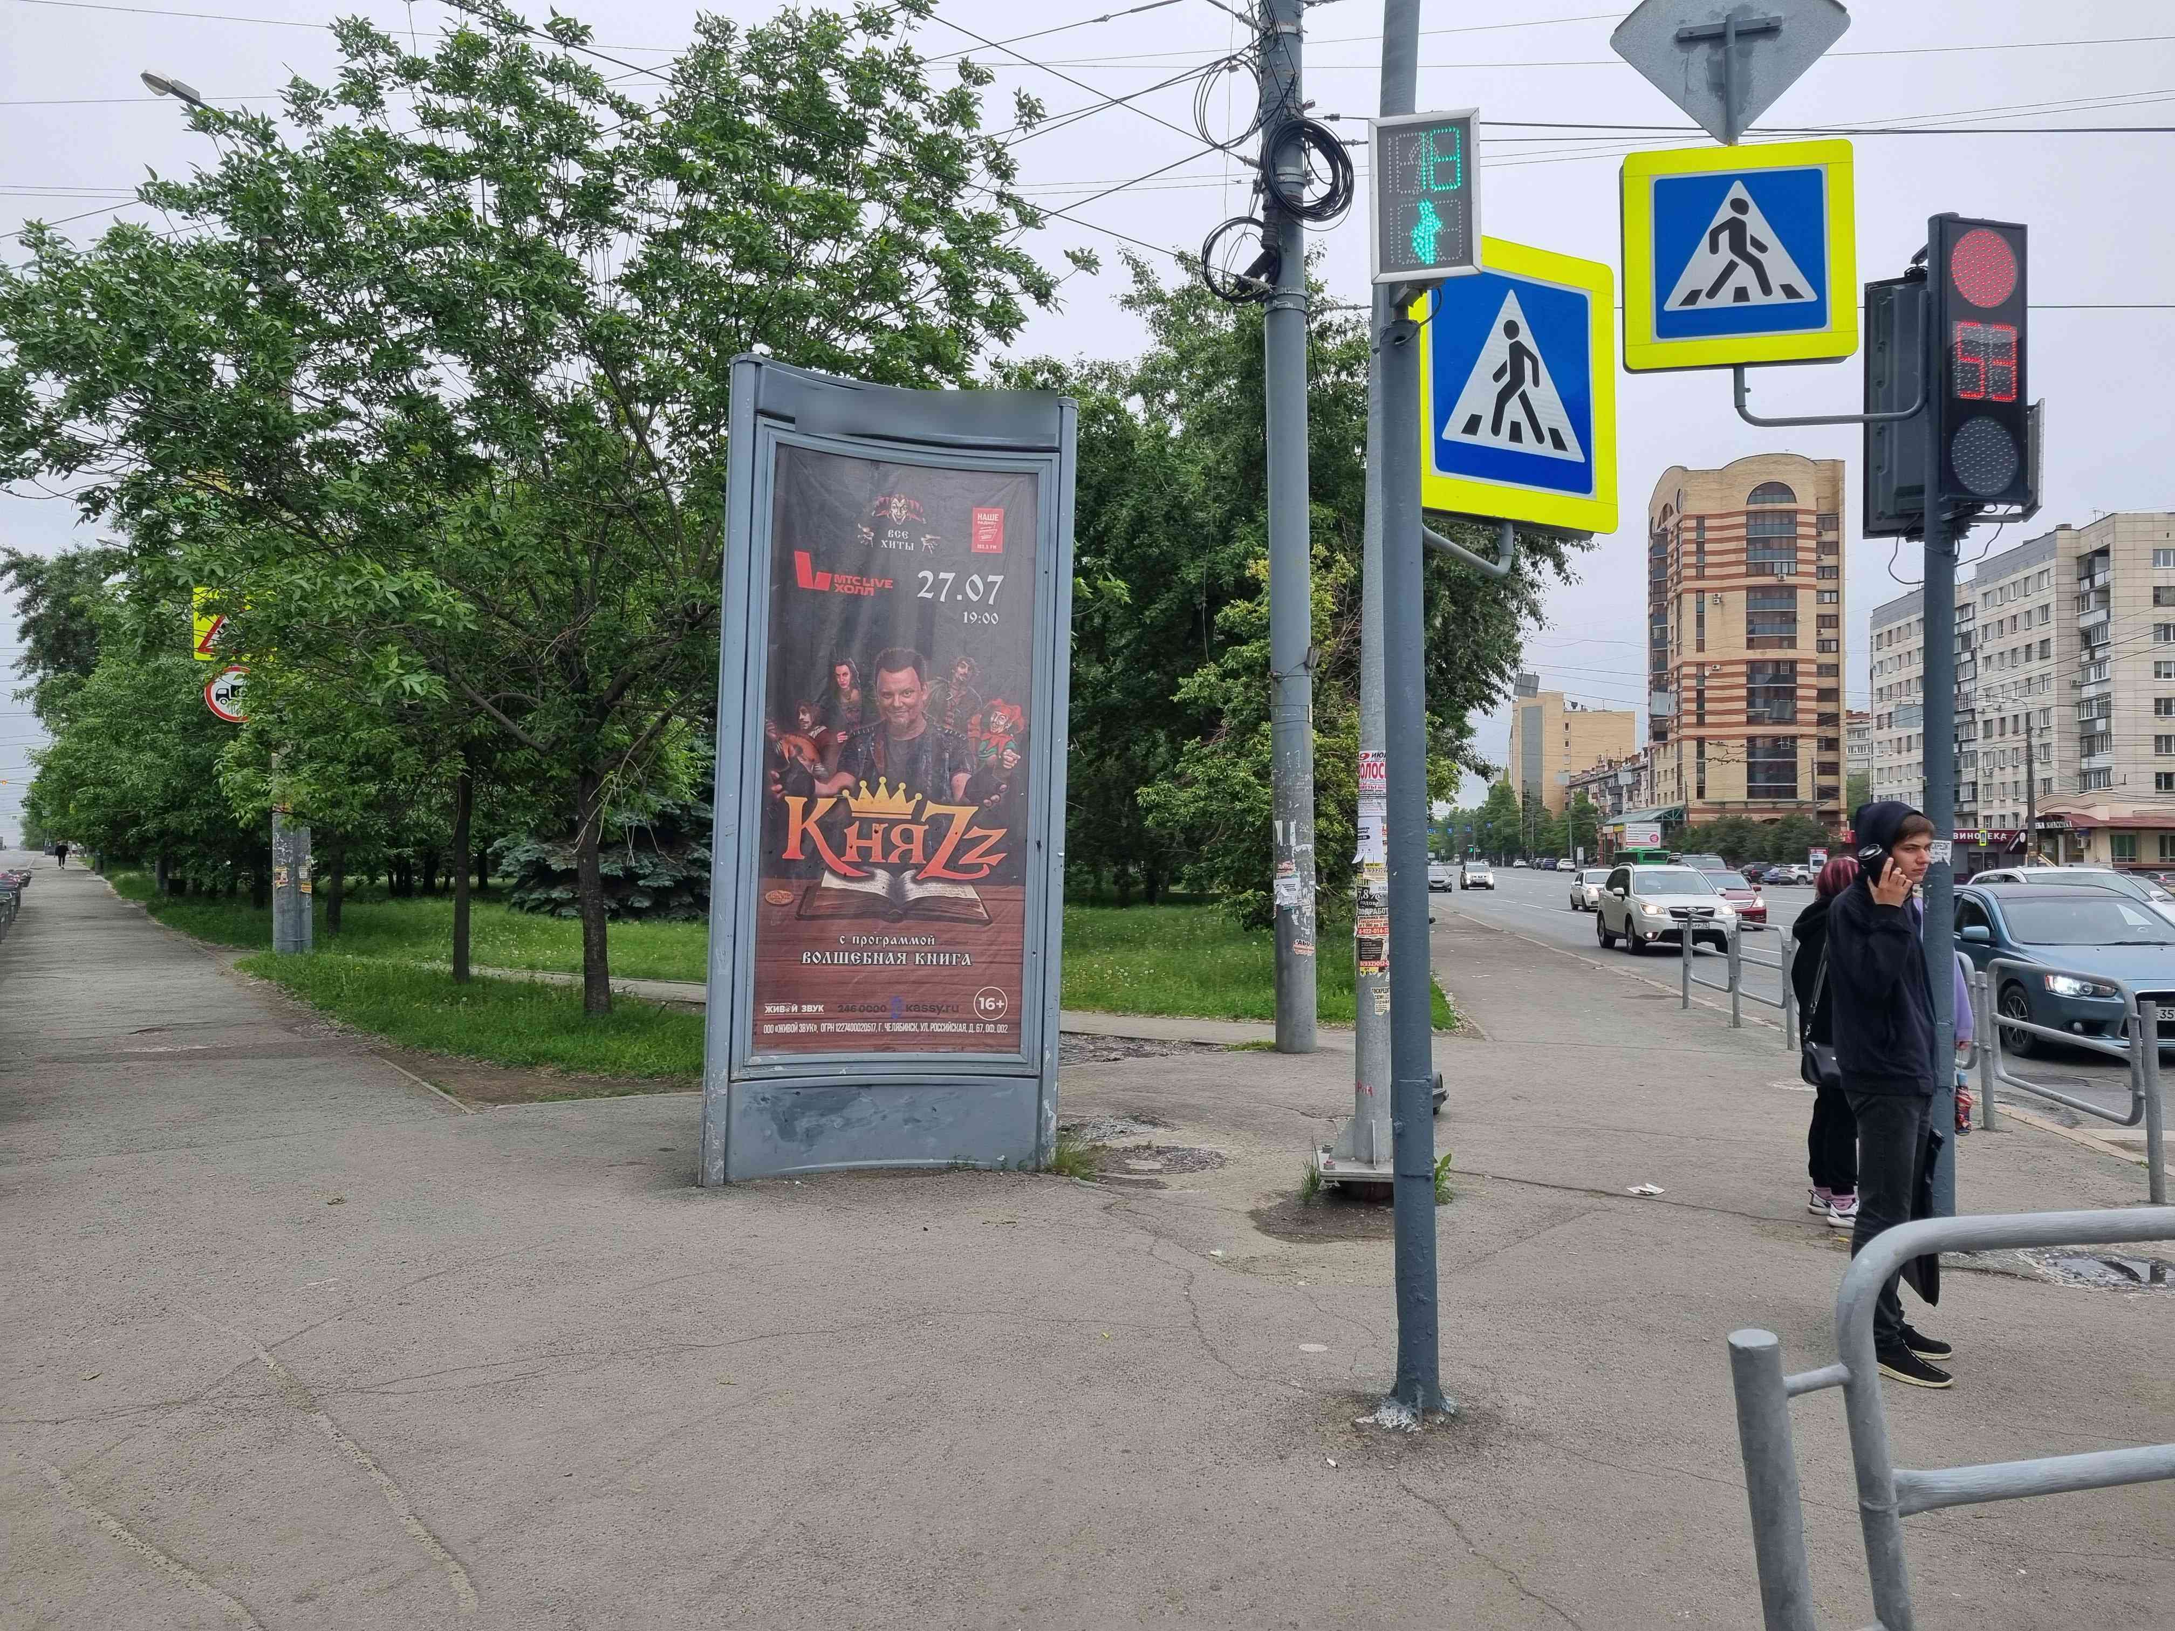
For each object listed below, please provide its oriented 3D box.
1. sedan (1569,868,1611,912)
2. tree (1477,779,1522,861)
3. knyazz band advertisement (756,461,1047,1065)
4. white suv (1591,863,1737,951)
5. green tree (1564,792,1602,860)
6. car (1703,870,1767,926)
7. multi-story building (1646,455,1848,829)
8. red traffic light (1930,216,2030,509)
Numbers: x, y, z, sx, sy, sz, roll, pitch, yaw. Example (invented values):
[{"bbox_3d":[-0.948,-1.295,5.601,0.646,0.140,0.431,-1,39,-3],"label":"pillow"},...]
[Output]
[{"bbox_3d":[18.260,2.627,57.600,1.730,1.480,4.400,0,-1,7],"label":"sedan"},{"bbox_3d":[74.410,1.227,295.000,8.100,15.800,8.100,0,-1,7],"label":"tree"},{"bbox_3d":[-0.940,-0.317,8.130,1.360,2.960,0.110,2,-4,-16],"label":"knyazz band advertisement"},{"bbox_3d":[11.140,1.784,31.700,1.800,1.710,4.600,0,-1,7],"label":"white suv"},{"bbox_3d":[68.221,1.872,225.000,5.400,10.300,5.400,0,-1,7],"label":"green tree"},{"bbox_3d":[16.200,2.191,42.200,1.740,1.500,4.450,0,-1,8],"label":"car"},{"bbox_3d":[81.700,-17.521,204.000,18.800,49.800,20.500,0,-1,9],"label":"multi-story building"},{"bbox_3d":[3.459,-1.767,6.397,0.420,1.100,0.140,1,-1,-16],"label":"red traffic light"}]

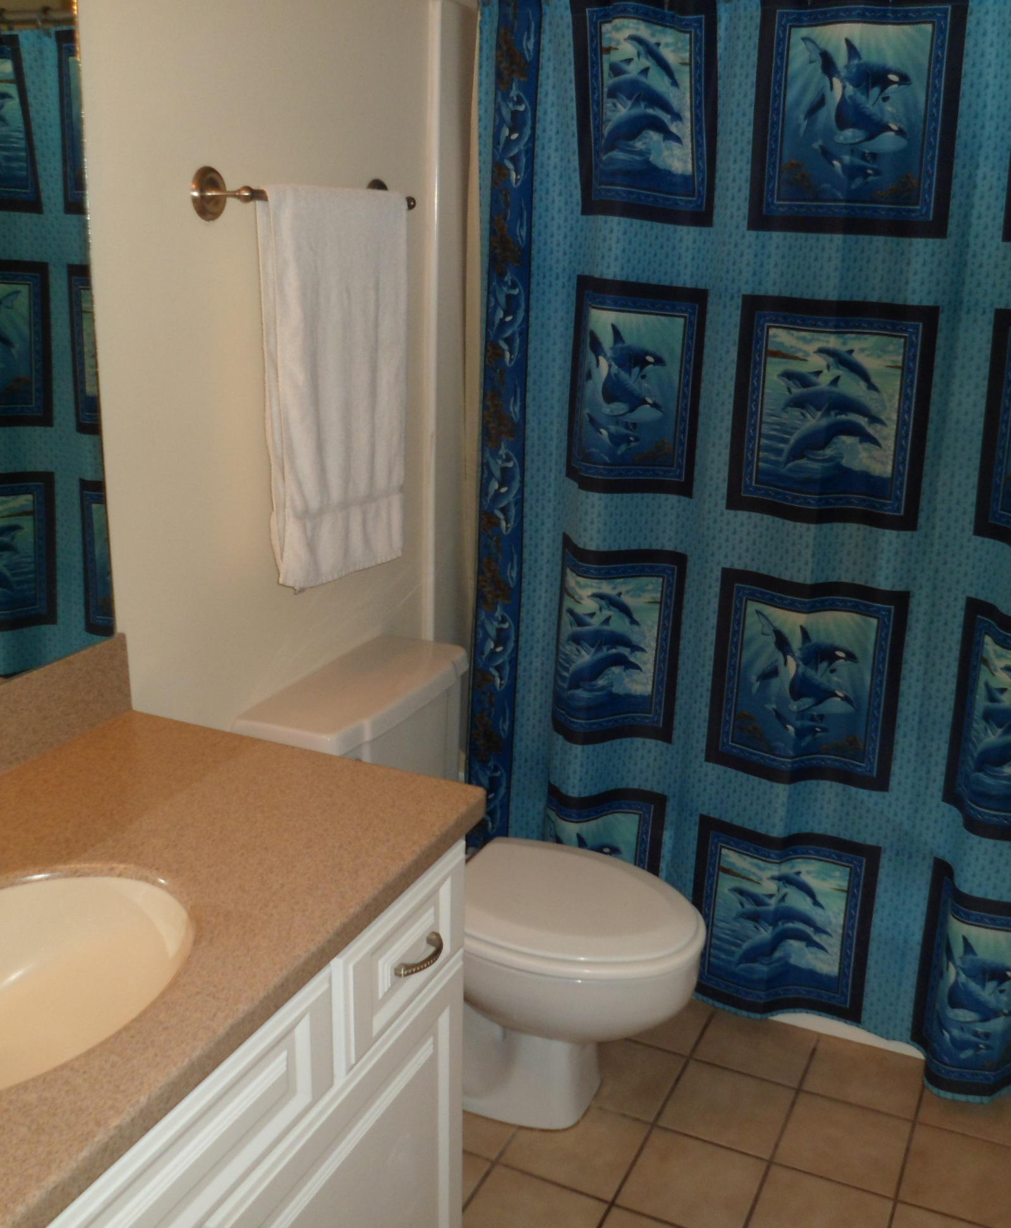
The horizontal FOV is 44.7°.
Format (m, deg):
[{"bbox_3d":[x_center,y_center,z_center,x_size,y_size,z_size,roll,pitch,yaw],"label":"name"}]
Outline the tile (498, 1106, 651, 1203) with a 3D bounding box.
[{"bbox_3d":[0.121,0.905,2.087,0.203,0.010,0.203,9,19,24],"label":"tile"}]

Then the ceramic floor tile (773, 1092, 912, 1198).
[{"bbox_3d":[0.583,0.907,2.104,0.203,0.010,0.203,9,19,24],"label":"ceramic floor tile"}]

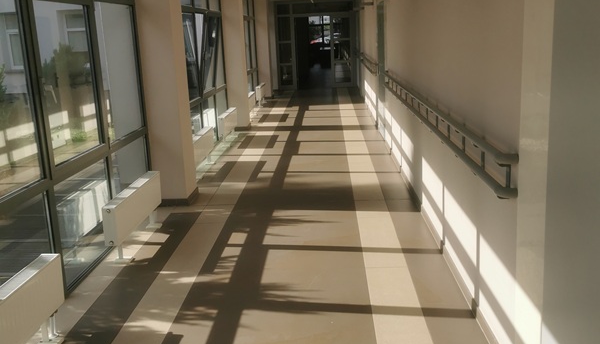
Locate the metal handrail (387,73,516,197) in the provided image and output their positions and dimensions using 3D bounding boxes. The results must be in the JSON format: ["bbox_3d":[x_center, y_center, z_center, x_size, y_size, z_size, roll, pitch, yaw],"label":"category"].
[{"bbox_3d":[1.026,-0.609,5.442,0.090,0.200,5.640,-2,13,3],"label":"metal handrail"}]

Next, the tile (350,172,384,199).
[{"bbox_3d":[0.712,0.146,6.723,0.295,0.010,1.210,-2,13,3],"label":"tile"}]

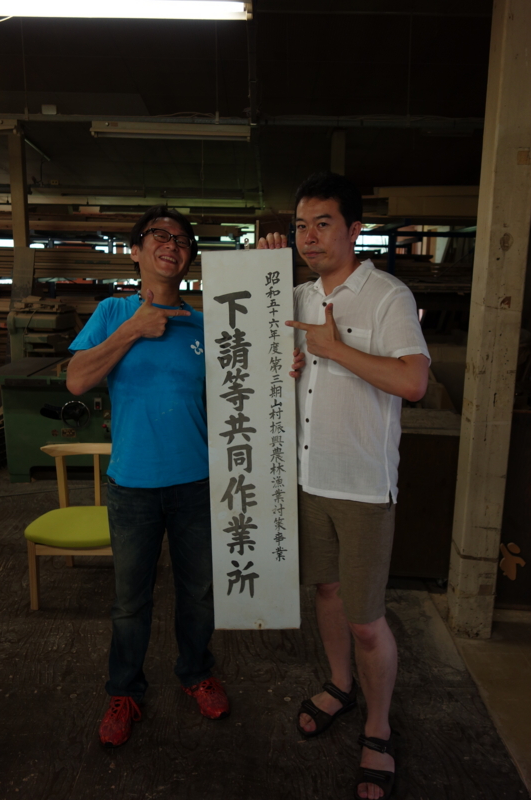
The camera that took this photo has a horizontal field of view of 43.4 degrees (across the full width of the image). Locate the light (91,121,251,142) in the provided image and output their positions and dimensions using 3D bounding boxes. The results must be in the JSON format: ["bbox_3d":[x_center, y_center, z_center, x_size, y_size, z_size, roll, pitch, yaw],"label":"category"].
[{"bbox_3d":[-0.733,-2.087,5.179,1.240,0.110,0.130,0,11,-3],"label":"light"}]

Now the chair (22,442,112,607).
[{"bbox_3d":[-0.854,0.591,3.235,0.550,0.660,0.530,1,11,-2],"label":"chair"}]

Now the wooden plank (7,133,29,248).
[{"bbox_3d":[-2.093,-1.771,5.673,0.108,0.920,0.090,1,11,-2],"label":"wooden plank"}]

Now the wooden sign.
[{"bbox_3d":[-0.037,0.130,1.972,0.260,1.127,0.025,-1,5,2],"label":"wooden sign"}]

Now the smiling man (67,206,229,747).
[{"bbox_3d":[-0.374,0.252,2.215,0.540,1.730,0.420,0,11,-4],"label":"smiling man"}]

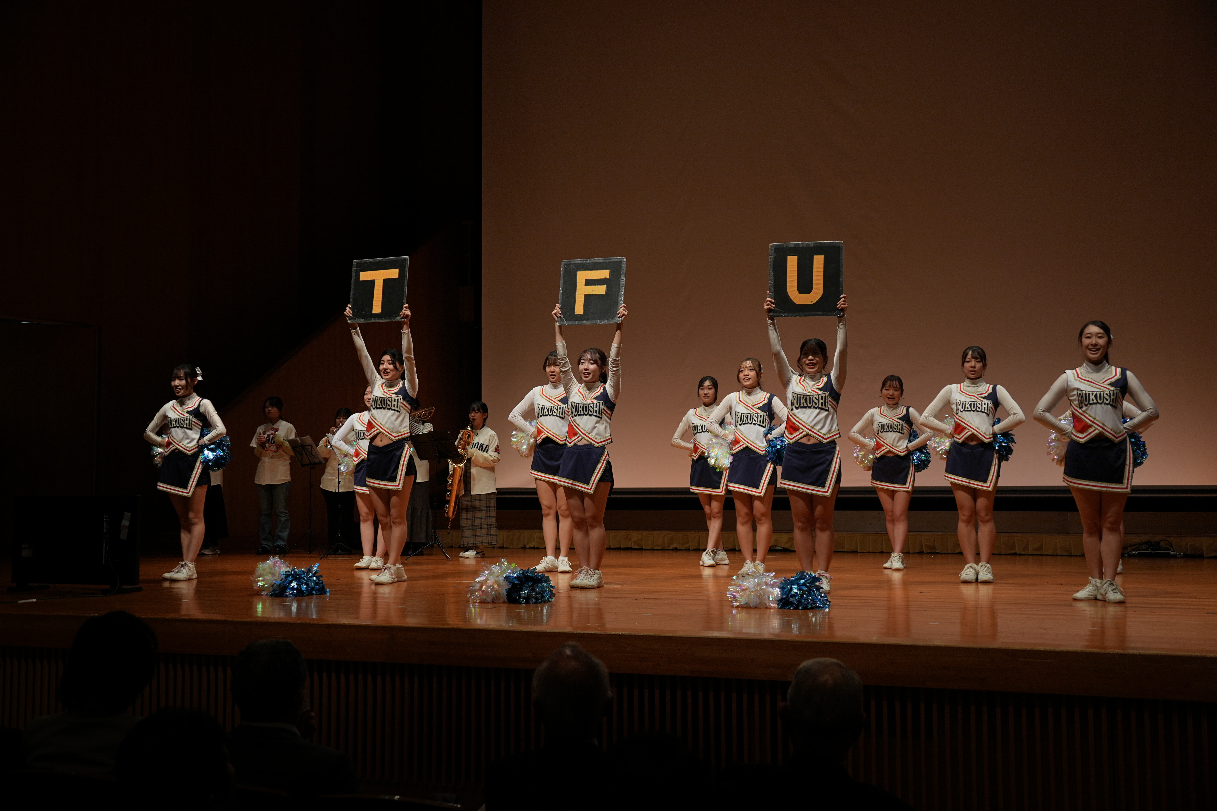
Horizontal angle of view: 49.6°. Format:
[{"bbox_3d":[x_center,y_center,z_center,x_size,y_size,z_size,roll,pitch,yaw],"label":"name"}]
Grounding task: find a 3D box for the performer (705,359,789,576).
[{"bbox_3d":[1.059,0.462,10.106,0.650,1.647,0.380,-1,-4,18],"label":"performer"}]

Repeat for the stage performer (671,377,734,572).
[{"bbox_3d":[0.821,0.557,11.305,0.620,1.617,0.350,-2,-4,20],"label":"stage performer"}]

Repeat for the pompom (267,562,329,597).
[{"bbox_3d":[-1.907,1.053,8.119,0.360,0.200,0.300,1,-4,-13],"label":"pompom"}]

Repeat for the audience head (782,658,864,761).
[{"bbox_3d":[0.498,0.703,3.050,0.185,0.235,0.215,-1,-4,16],"label":"audience head"}]

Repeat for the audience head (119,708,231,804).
[{"bbox_3d":[-0.760,0.648,2.292,0.180,0.235,0.215,-2,-4,25],"label":"audience head"}]

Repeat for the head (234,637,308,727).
[{"bbox_3d":[-0.815,0.682,3.162,0.165,0.235,0.200,-2,-4,24],"label":"head"}]

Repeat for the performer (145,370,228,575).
[{"bbox_3d":[-3.153,0.490,9.904,0.690,1.595,0.380,-2,-4,22],"label":"performer"}]

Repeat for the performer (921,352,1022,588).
[{"bbox_3d":[2.561,0.399,9.303,0.740,1.640,0.380,-1,-4,17],"label":"performer"}]

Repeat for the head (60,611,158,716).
[{"bbox_3d":[-1.213,0.626,3.200,0.210,0.245,0.230,-2,-4,27],"label":"head"}]

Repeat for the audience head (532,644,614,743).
[{"bbox_3d":[-0.081,0.648,2.922,0.175,0.235,0.205,-1,-4,8],"label":"audience head"}]

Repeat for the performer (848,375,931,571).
[{"bbox_3d":[2.299,0.542,10.854,0.670,1.600,0.360,-1,-4,17],"label":"performer"}]

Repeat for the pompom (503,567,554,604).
[{"bbox_3d":[-0.452,1.025,7.500,0.290,0.200,0.280,0,-4,0],"label":"pompom"}]

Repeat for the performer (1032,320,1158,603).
[{"bbox_3d":[2.803,0.303,7.648,0.730,1.600,0.380,-2,-4,19],"label":"performer"}]

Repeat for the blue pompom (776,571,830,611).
[{"bbox_3d":[1.039,0.963,7.036,0.290,0.210,0.280,-1,-4,8],"label":"blue pompom"}]

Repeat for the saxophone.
[{"bbox_3d":[-1.467,0.684,12.996,0.270,1.030,0.380,9,-4,18],"label":"saxophone"}]

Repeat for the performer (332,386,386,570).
[{"bbox_3d":[-2.024,0.590,11.153,0.640,1.563,0.360,-2,-4,20],"label":"performer"}]

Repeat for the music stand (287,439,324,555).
[{"bbox_3d":[-3.129,0.932,13.597,0.450,1.214,0.460,4,-6,-45],"label":"music stand"}]

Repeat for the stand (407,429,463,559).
[{"bbox_3d":[-1.690,0.875,12.795,0.480,1.206,0.450,-3,-5,31],"label":"stand"}]

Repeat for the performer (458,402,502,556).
[{"bbox_3d":[-1.297,0.743,13.303,0.470,1.557,0.360,-3,-5,40],"label":"performer"}]

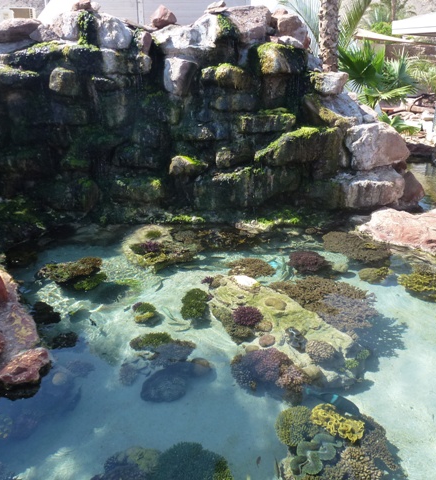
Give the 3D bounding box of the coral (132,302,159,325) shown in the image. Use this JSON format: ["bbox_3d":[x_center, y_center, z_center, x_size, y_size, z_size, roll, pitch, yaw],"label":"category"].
[{"bbox_3d":[-0.824,0.836,5.045,0.290,0.160,0.260,-3,20,-10],"label":"coral"}]

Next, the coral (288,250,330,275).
[{"bbox_3d":[1.350,0.332,6.544,0.550,0.250,0.420,3,17,12],"label":"coral"}]

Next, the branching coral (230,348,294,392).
[{"bbox_3d":[0.417,1.224,4.162,0.560,0.250,0.420,1,16,6],"label":"branching coral"}]

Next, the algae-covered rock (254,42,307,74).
[{"bbox_3d":[1.033,-3.048,7.452,0.860,0.500,0.650,0,16,0],"label":"algae-covered rock"}]

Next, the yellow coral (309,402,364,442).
[{"bbox_3d":[0.922,1.416,3.424,0.390,0.150,0.220,14,22,41],"label":"yellow coral"}]

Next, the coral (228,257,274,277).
[{"bbox_3d":[0.473,0.385,6.454,0.660,0.200,0.450,1,16,4],"label":"coral"}]

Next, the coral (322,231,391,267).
[{"bbox_3d":[2.183,0.134,6.994,1.000,0.360,0.750,5,17,17],"label":"coral"}]

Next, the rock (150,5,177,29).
[{"bbox_3d":[-0.906,-3.723,7.374,0.420,0.380,0.360,-2,20,-6],"label":"rock"}]

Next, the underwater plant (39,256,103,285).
[{"bbox_3d":[-1.960,0.405,5.896,0.800,0.250,0.420,-6,21,-19],"label":"underwater plant"}]

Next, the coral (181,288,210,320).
[{"bbox_3d":[-0.264,0.755,5.196,0.340,0.250,0.320,0,20,-3],"label":"coral"}]

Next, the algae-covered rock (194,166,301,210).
[{"bbox_3d":[0.523,-0.904,7.861,1.800,0.720,0.650,1,20,0],"label":"algae-covered rock"}]

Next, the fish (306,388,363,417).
[{"bbox_3d":[0.950,1.340,3.682,0.460,0.170,0.100,13,21,38],"label":"fish"}]

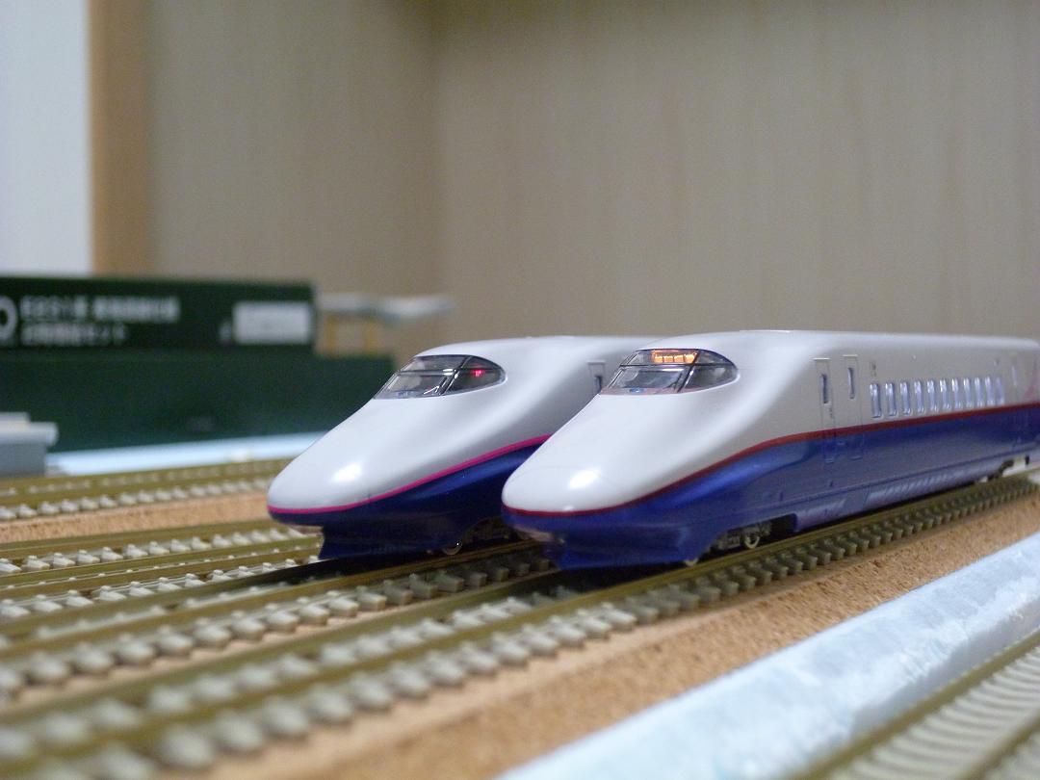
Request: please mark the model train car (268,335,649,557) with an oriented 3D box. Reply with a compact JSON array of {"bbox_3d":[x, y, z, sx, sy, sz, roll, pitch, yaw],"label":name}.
[{"bbox_3d":[0.017,0.004,0.219,0.021,0.023,0.160,-1,1,29],"label":"model train car"}]

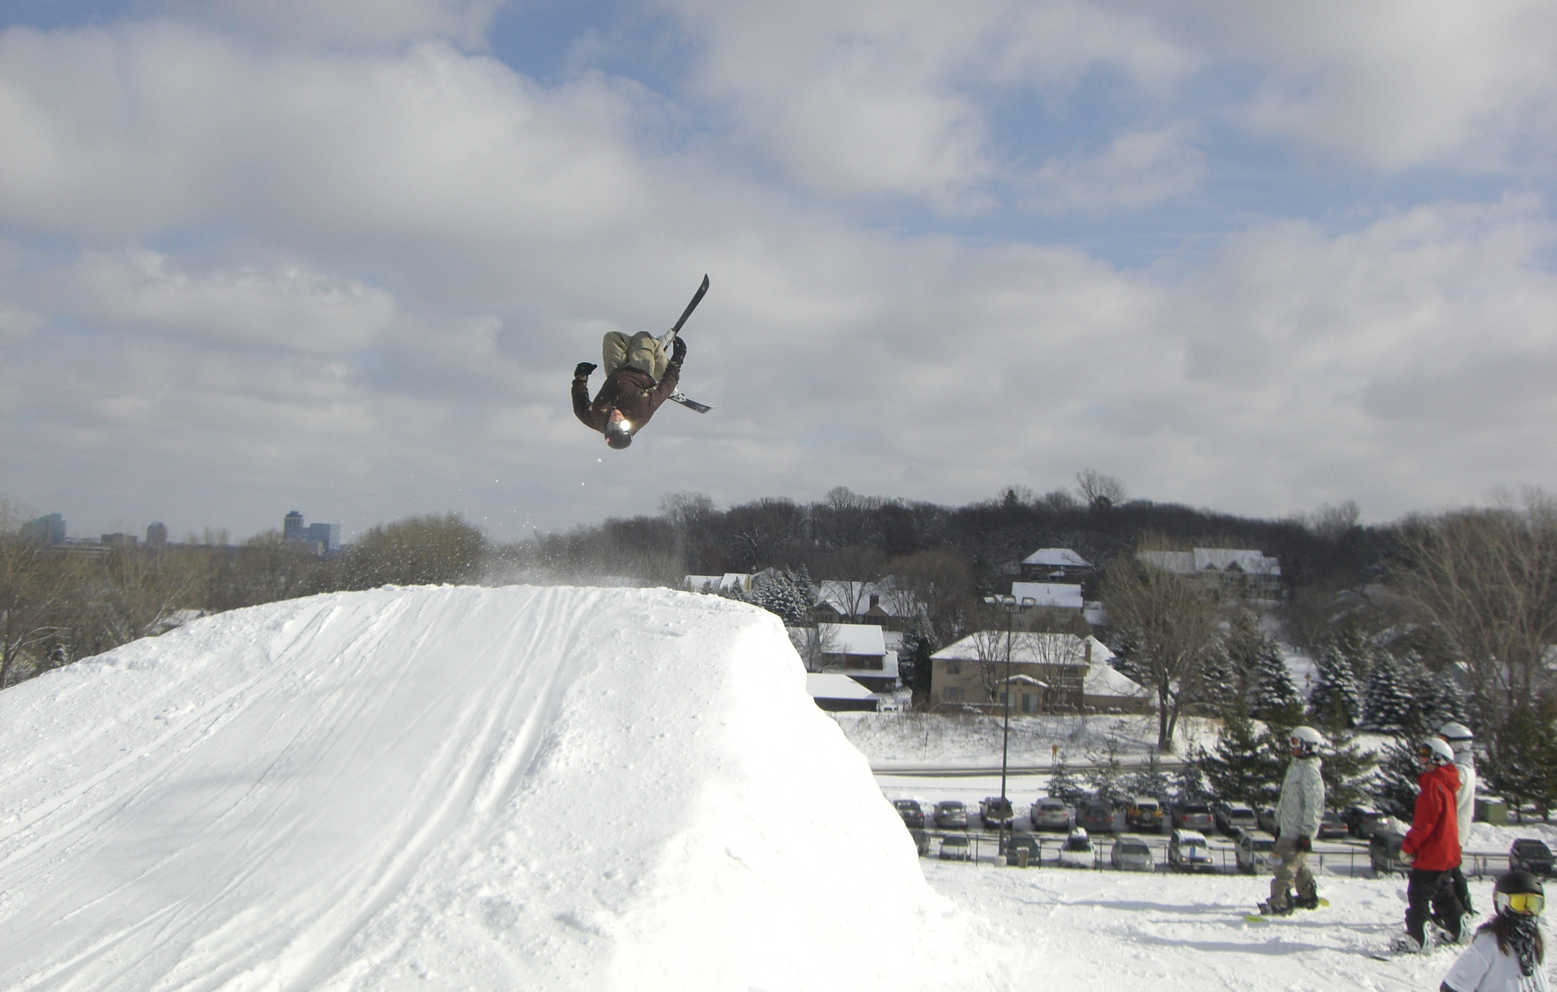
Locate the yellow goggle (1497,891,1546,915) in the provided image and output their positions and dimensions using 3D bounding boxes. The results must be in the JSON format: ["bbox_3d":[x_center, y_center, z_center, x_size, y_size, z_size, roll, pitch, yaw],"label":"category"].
[{"bbox_3d":[3.609,1.976,8.300,0.190,0.110,0.150,2,-2,-3],"label":"yellow goggle"}]

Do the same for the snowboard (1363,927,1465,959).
[{"bbox_3d":[5.303,3.597,13.936,1.500,0.200,0.290,3,-3,-34],"label":"snowboard"}]

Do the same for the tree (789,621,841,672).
[{"bbox_3d":[4.039,18.117,198.000,6.200,7.200,6.000,1,-2,0],"label":"tree"}]

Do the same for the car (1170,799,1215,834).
[{"bbox_3d":[25.898,19.845,107.000,1.870,1.780,4.800,1,-2,4],"label":"car"}]

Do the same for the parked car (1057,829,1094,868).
[{"bbox_3d":[16.329,19.310,94.000,1.750,1.480,4.500,1,-2,4],"label":"parked car"}]

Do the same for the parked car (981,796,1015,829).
[{"bbox_3d":[13.744,19.754,107.800,1.850,1.690,5.200,1,-2,4],"label":"parked car"}]

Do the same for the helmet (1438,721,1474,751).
[{"bbox_3d":[5.793,2.052,14.600,0.290,0.250,0.230,0,-2,26],"label":"helmet"}]

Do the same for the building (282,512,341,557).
[{"bbox_3d":[-627.749,53.199,2300.000,75.000,66.000,45.000,3,-2,-11],"label":"building"}]

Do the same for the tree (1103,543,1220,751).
[{"bbox_3d":[31.797,12.291,140.703,9.600,17.300,9.200,1,-2,0],"label":"tree"}]

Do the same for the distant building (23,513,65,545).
[{"bbox_3d":[-1117.338,55.756,2600.000,43.000,57.000,48.000,1,-2,4],"label":"distant building"}]

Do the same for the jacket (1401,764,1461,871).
[{"bbox_3d":[5.307,2.607,13.900,0.400,0.850,0.500,0,-2,28],"label":"jacket"}]

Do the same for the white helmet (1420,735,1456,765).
[{"bbox_3d":[5.555,2.137,14.400,0.290,0.250,0.230,-4,-2,8],"label":"white helmet"}]

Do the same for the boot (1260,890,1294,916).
[{"bbox_3d":[4.733,3.851,16.200,0.320,0.270,0.130,1,-2,25],"label":"boot"}]

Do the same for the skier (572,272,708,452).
[{"bbox_3d":[-1.213,-1.270,16.000,1.250,1.620,1.200,13,-3,1],"label":"skier"}]

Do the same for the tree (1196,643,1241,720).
[{"bbox_3d":[47.596,20.210,185.000,5.270,8.430,5.270,2,-2,0],"label":"tree"}]

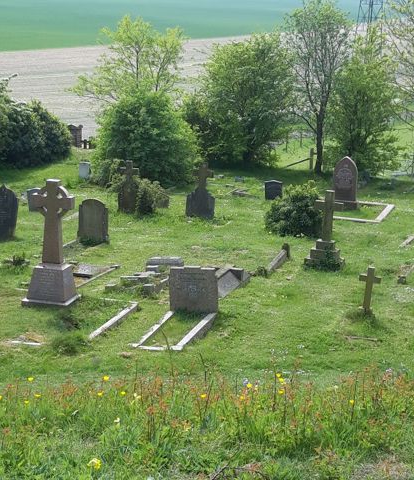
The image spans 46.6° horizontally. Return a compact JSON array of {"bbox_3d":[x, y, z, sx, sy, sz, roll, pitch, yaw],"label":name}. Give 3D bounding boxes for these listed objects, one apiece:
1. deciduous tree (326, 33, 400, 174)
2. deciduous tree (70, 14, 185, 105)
[{"bbox_3d":[6.933,-6.147,21.975,3.200,6.300,3.000,1,15,0],"label":"deciduous tree"},{"bbox_3d":[-3.703,-7.103,24.544,5.200,7.300,4.600,1,15,0],"label":"deciduous tree"}]

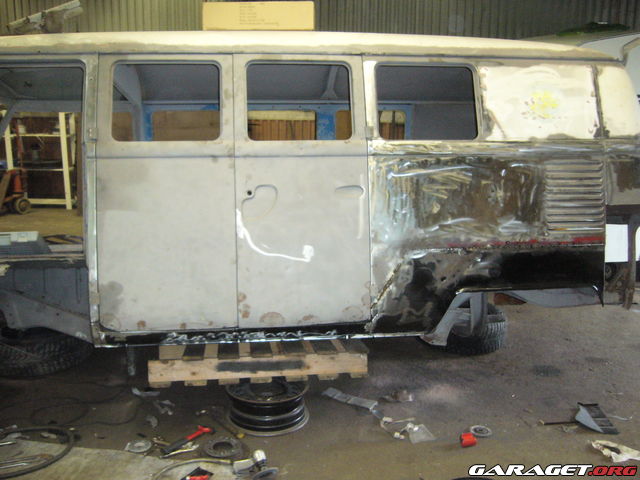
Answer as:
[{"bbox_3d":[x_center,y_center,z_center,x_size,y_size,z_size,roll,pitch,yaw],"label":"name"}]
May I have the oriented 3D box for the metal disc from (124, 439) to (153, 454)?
[{"bbox_3d":[-0.794,0.906,2.841,0.110,0.009,0.108,1,12,0],"label":"metal disc"}]

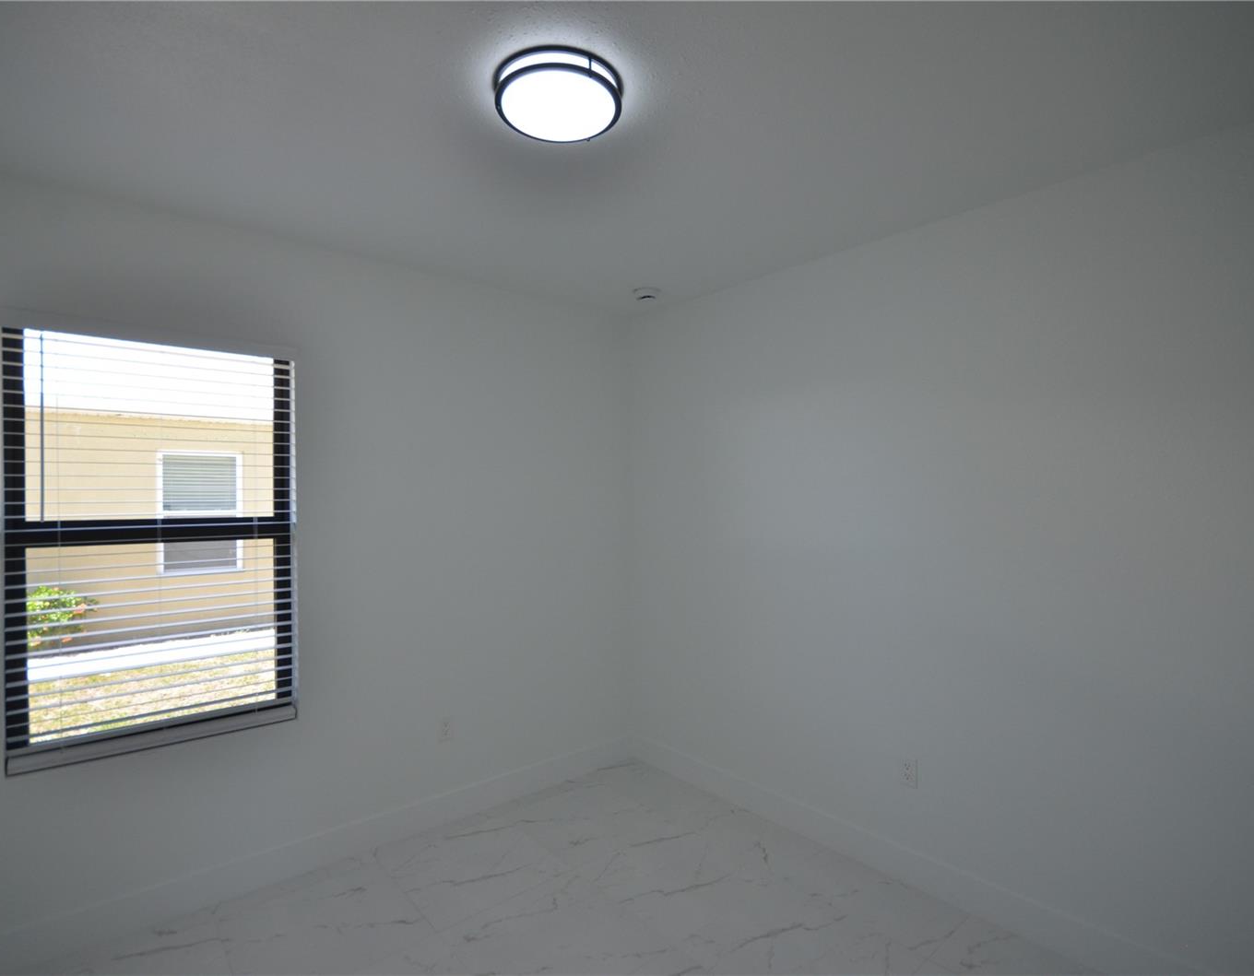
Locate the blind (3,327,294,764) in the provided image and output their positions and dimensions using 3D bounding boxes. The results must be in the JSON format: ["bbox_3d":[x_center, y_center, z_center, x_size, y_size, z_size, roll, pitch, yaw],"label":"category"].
[{"bbox_3d":[-1.680,0.183,2.225,0.865,1.410,0.080,0,0,-41],"label":"blind"}]

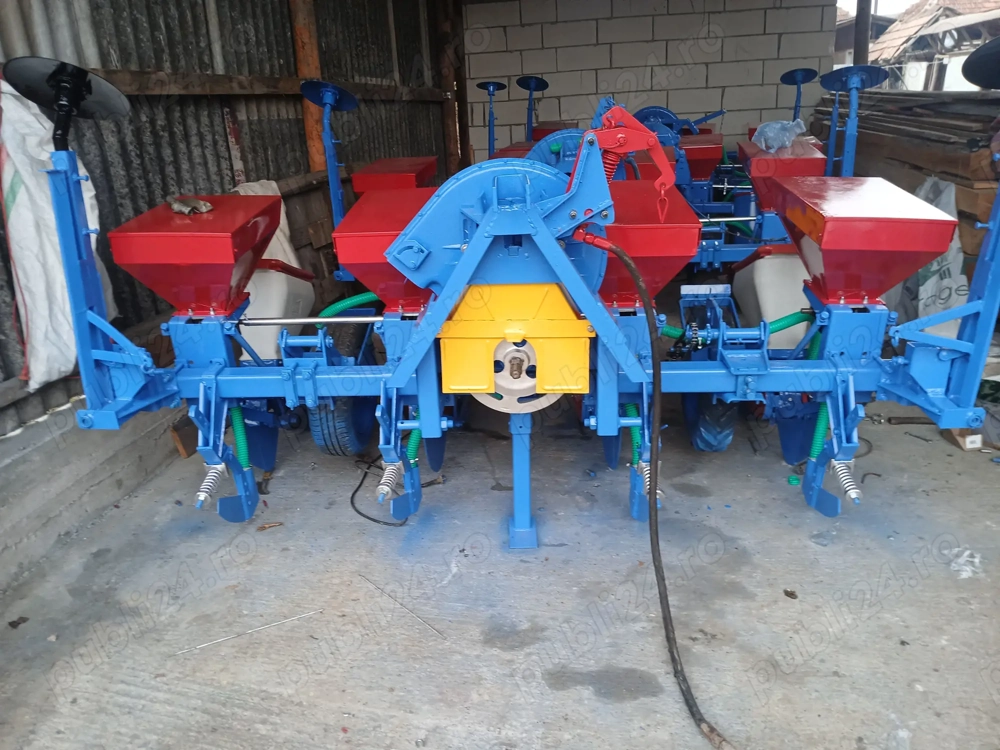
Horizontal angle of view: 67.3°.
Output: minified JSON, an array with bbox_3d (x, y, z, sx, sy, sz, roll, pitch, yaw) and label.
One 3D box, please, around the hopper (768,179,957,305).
[{"bbox_3d":[1.124,-0.426,2.430,0.372,0.305,0.532,0,27,2],"label":"hopper"}]

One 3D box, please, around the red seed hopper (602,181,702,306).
[{"bbox_3d":[0.412,-0.418,2.465,0.372,0.305,0.532,0,27,3],"label":"red seed hopper"}]

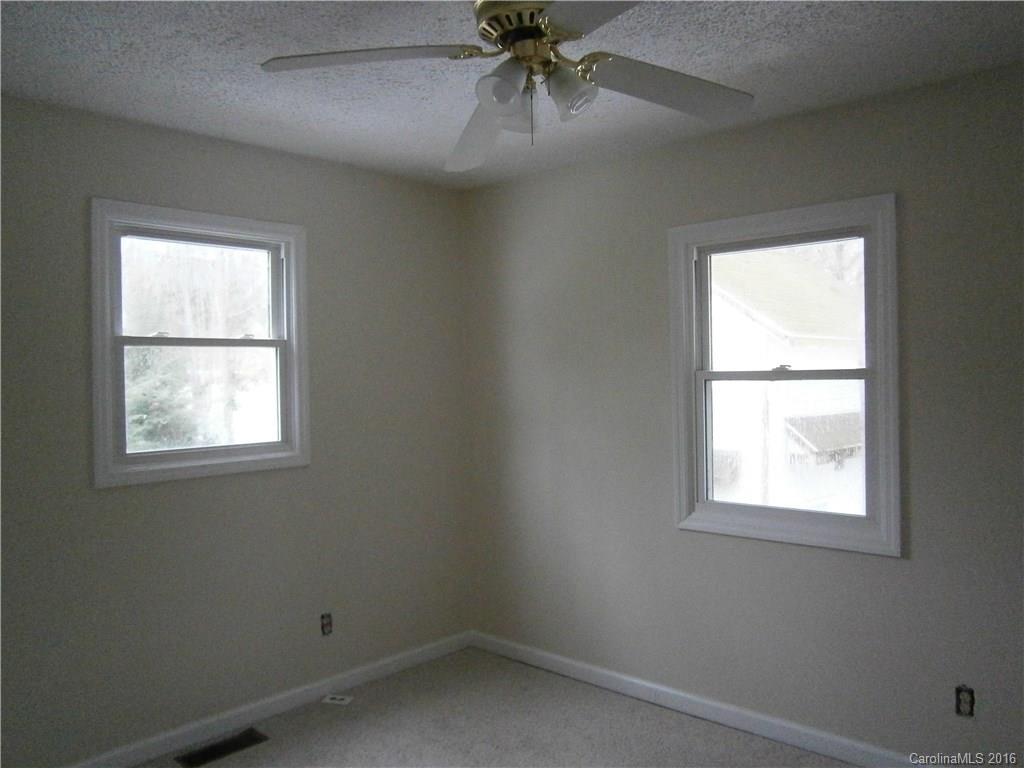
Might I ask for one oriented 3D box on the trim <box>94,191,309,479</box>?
[{"bbox_3d":[-1.218,-0.155,3.107,0.080,1.055,0.890,0,1,43],"label":"trim"}]

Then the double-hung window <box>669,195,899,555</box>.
[{"bbox_3d":[1.026,-0.025,2.992,0.890,1.270,0.080,0,1,43],"label":"double-hung window"}]

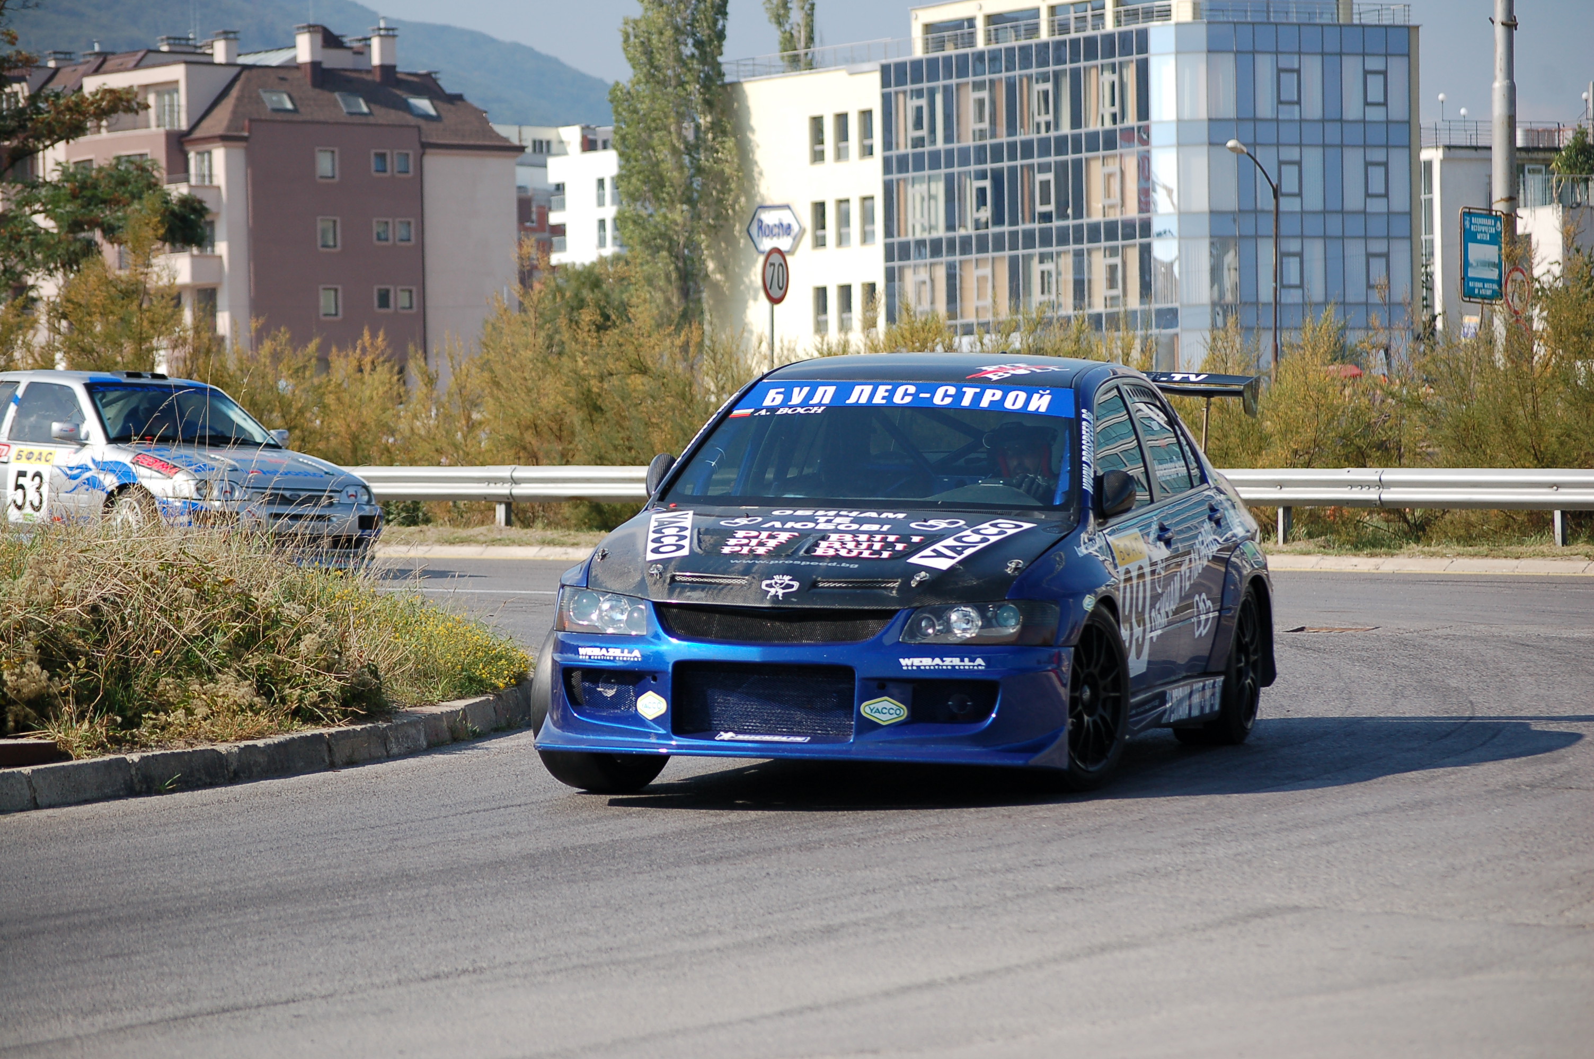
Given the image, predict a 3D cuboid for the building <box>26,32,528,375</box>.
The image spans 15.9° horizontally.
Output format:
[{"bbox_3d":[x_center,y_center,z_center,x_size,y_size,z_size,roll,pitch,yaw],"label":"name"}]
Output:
[{"bbox_3d":[-22.405,-11.758,242.195,14.500,17.500,17.000,-1,-1,-35],"label":"building"}]

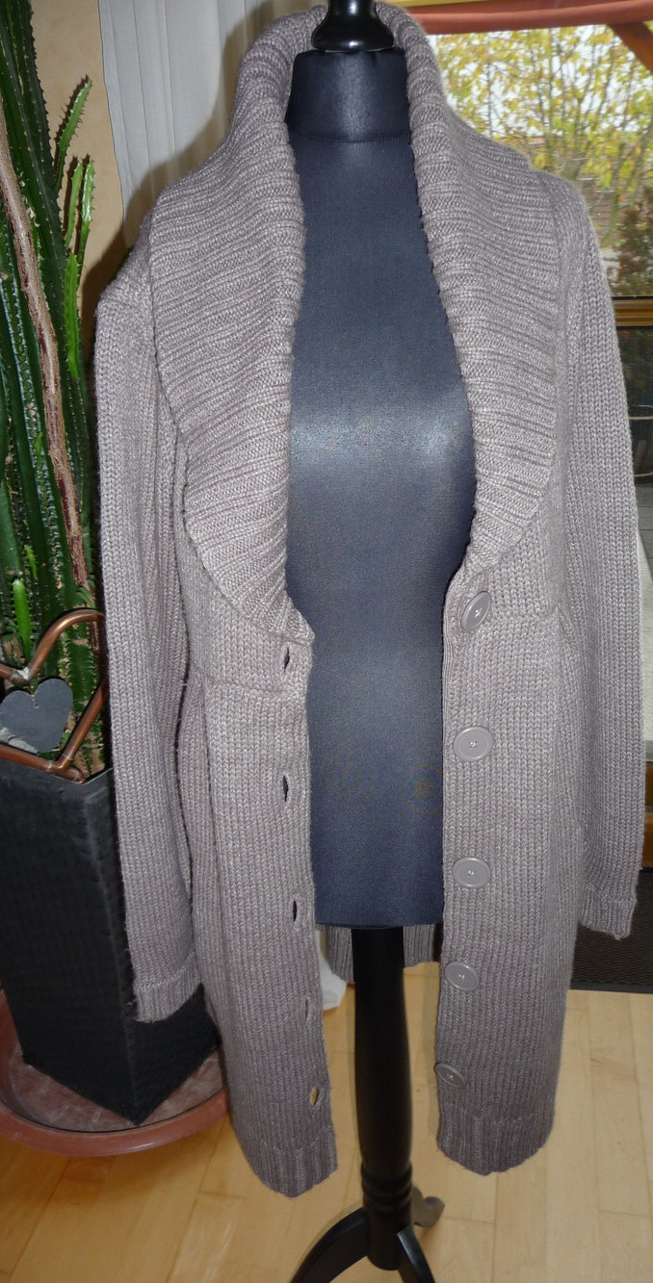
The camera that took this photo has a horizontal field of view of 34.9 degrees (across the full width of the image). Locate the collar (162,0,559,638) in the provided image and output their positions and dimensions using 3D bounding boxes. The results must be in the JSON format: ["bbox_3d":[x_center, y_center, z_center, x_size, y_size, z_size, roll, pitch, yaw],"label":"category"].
[{"bbox_3d":[0.022,-0.247,0.806,0.310,0.462,0.230,-5,22,-4],"label":"collar"}]

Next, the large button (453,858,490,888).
[{"bbox_3d":[0.128,0.204,0.915,0.034,0.034,0.006,3,28,15],"label":"large button"}]

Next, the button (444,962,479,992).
[{"bbox_3d":[0.122,0.301,0.930,0.034,0.034,0.006,10,28,29],"label":"button"}]

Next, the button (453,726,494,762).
[{"bbox_3d":[0.123,0.086,0.868,0.034,0.034,0.006,-5,25,-6],"label":"button"}]

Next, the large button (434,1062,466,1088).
[{"bbox_3d":[0.114,0.400,0.956,0.034,0.034,0.006,13,36,34],"label":"large button"}]

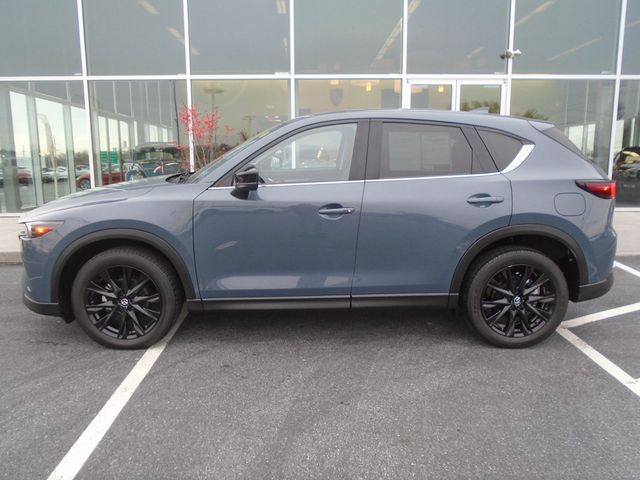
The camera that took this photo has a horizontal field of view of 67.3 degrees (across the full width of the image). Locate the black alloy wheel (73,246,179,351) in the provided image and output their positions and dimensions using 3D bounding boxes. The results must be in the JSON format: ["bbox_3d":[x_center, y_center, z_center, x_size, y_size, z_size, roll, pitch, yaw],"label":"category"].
[{"bbox_3d":[-1.341,0.408,3.396,0.725,0.725,0.235,0,11,0],"label":"black alloy wheel"}]

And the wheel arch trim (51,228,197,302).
[{"bbox_3d":[-1.339,0.171,3.272,0.990,0.511,0.100,0,11,0],"label":"wheel arch trim"}]

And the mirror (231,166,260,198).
[{"bbox_3d":[-0.475,-0.369,3.090,0.170,0.223,0.230,0,11,0],"label":"mirror"}]

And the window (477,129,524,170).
[{"bbox_3d":[1.247,-0.607,3.297,0.321,0.307,0.040,-2,-11,-8],"label":"window"}]

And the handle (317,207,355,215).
[{"bbox_3d":[0.111,-0.195,3.185,0.241,0.057,0.050,0,11,0],"label":"handle"}]

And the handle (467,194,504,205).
[{"bbox_3d":[1.092,-0.263,3.182,0.251,0.053,0.050,0,11,0],"label":"handle"}]

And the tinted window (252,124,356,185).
[{"bbox_3d":[-0.149,-0.579,3.279,0.802,0.434,0.045,0,-11,0],"label":"tinted window"}]

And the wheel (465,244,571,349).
[{"bbox_3d":[1.357,0.395,3.392,0.725,0.725,0.235,0,11,0],"label":"wheel"}]

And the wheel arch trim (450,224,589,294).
[{"bbox_3d":[1.355,0.128,3.262,0.938,0.484,0.100,0,11,0],"label":"wheel arch trim"}]

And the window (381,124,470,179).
[{"bbox_3d":[0.720,-0.610,3.276,0.638,0.394,0.045,-1,-11,-2],"label":"window"}]

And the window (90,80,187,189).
[{"bbox_3d":[-3.409,-1.759,9.143,1.863,2.457,0.060,0,8,0],"label":"window"}]

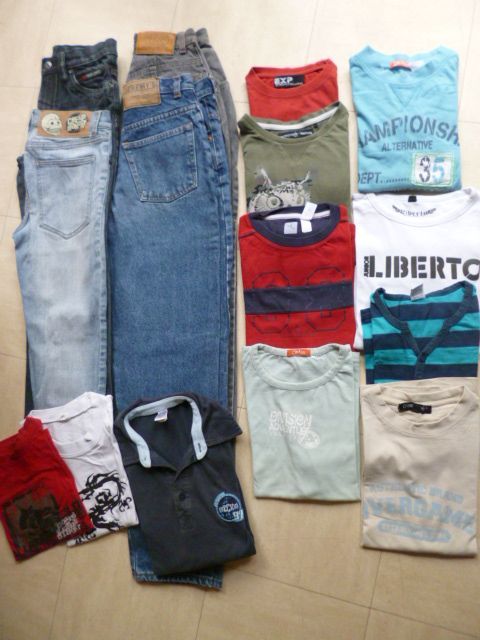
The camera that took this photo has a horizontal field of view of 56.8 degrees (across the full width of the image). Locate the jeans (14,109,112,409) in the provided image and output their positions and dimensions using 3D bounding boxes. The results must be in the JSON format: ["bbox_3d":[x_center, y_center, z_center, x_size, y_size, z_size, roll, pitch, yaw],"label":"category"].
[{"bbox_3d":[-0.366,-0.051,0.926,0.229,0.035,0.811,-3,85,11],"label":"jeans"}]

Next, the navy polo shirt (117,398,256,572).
[{"bbox_3d":[-0.094,0.293,0.827,0.235,0.035,0.320,-16,83,10],"label":"navy polo shirt"}]

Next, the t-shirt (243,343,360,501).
[{"bbox_3d":[0.118,0.186,0.832,0.215,0.030,0.287,-3,85,11],"label":"t-shirt"}]

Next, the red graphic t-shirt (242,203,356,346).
[{"bbox_3d":[0.113,-0.071,0.852,0.220,0.030,0.292,-2,85,11],"label":"red graphic t-shirt"}]

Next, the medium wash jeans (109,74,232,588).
[{"bbox_3d":[-0.136,-0.002,0.880,0.258,0.040,1.004,-3,85,11],"label":"medium wash jeans"}]

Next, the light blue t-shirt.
[{"bbox_3d":[0.314,-0.386,0.847,0.196,0.030,0.296,-1,86,11],"label":"light blue t-shirt"}]

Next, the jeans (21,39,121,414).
[{"bbox_3d":[-0.368,-0.115,0.954,0.236,0.040,1.002,-1,86,11],"label":"jeans"}]

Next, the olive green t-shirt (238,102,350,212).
[{"bbox_3d":[0.111,-0.278,0.868,0.218,0.030,0.270,-3,85,11],"label":"olive green t-shirt"}]

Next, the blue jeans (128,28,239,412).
[{"bbox_3d":[-0.119,-0.122,0.906,0.252,0.040,1.002,-2,85,11],"label":"blue jeans"}]

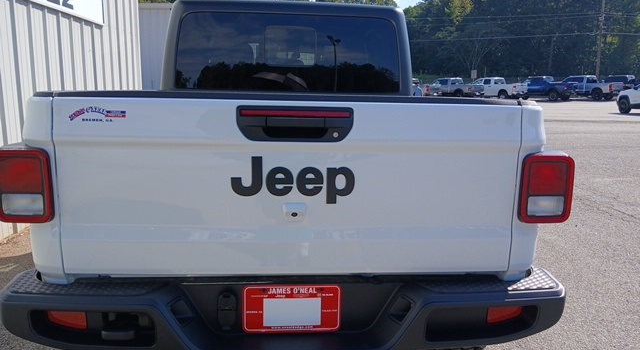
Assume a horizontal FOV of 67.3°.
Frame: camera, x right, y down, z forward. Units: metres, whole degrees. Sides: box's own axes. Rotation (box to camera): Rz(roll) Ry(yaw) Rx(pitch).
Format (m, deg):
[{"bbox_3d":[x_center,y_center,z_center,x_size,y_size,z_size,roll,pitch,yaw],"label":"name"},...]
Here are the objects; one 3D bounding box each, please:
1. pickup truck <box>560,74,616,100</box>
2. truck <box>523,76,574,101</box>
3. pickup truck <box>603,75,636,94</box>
[{"bbox_3d":[22.750,-7.600,41.700,2.050,2.020,6.000,-5,13,-27],"label":"pickup truck"},{"bbox_3d":[19.300,-7.550,41.900,2.030,1.970,5.850,-5,13,-30],"label":"truck"},{"bbox_3d":[26.200,-7.650,41.700,2.050,1.980,5.900,-5,13,-28],"label":"pickup truck"}]

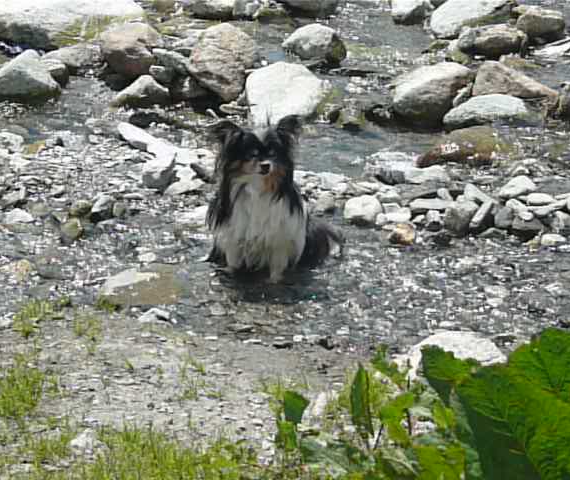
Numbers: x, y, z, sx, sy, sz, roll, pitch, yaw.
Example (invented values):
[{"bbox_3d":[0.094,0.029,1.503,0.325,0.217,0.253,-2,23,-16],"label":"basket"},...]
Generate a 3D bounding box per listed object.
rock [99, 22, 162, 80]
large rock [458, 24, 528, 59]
[{"bbox_3d":[-0.665,-0.811,7.956,0.267,0.250,0.227,0,17,0],"label":"rock"},{"bbox_3d":[0.729,-0.698,6.498,0.248,0.103,0.161,0,18,0],"label":"large rock"}]

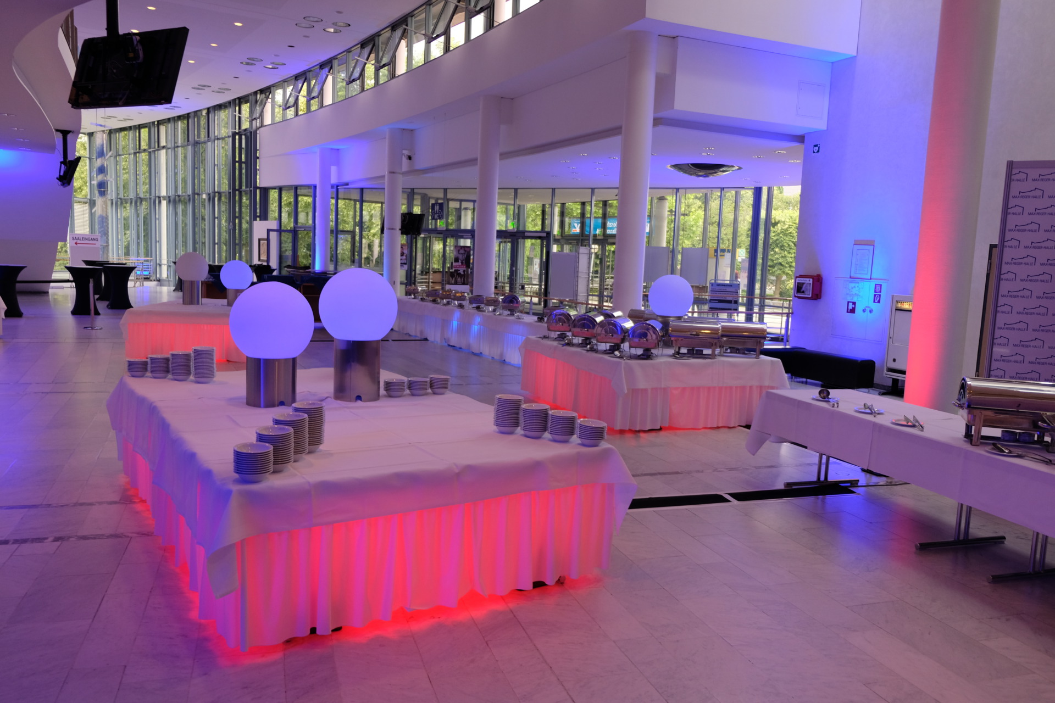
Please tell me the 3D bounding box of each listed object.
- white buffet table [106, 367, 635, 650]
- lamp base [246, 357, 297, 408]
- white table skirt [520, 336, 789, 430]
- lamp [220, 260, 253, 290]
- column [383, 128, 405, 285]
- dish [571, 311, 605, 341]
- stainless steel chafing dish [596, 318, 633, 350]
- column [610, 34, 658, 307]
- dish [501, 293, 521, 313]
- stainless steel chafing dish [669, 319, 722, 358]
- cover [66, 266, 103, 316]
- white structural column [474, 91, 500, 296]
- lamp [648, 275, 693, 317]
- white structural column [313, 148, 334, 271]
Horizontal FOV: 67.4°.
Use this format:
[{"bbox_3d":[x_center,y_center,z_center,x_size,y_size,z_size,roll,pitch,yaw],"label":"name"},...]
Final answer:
[{"bbox_3d":[-1.281,0.679,5.014,2.000,0.710,3.250,-2,8,-34],"label":"white buffet table"},{"bbox_3d":[-1.643,0.181,5.080,0.305,0.307,0.305,2,7,0],"label":"lamp base"},{"bbox_3d":[1.384,0.316,9.532,2.050,0.733,2.400,0,7,-23],"label":"white table skirt"},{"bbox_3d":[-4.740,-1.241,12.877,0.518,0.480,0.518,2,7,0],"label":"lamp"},{"bbox_3d":[-3.899,-3.725,22.901,0.460,5.260,0.460,2,7,0],"label":"column"},{"bbox_3d":[0.718,-0.267,9.221,0.365,0.380,0.580,4,7,14],"label":"dish"},{"bbox_3d":[0.959,-0.183,8.553,0.330,0.370,0.560,5,7,18],"label":"stainless steel chafing dish"},{"bbox_3d":[1.552,-2.102,11.654,0.445,4.980,0.445,2,7,0],"label":"column"},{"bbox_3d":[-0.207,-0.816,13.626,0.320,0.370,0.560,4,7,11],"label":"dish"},{"bbox_3d":[1.804,-0.133,8.445,0.580,0.380,0.365,4,7,14],"label":"stainless steel chafing dish"},{"bbox_3d":[-10.415,-1.426,18.612,0.860,1.081,0.860,2,7,0],"label":"cover"},{"bbox_3d":[-0.837,-2.709,16.252,0.430,4.937,0.430,2,7,-3],"label":"white structural column"},{"bbox_3d":[1.634,-0.625,8.998,0.500,0.470,0.500,4,7,10],"label":"lamp"},{"bbox_3d":[-6.627,-4.057,25.750,0.445,4.980,0.445,2,7,0],"label":"white structural column"}]

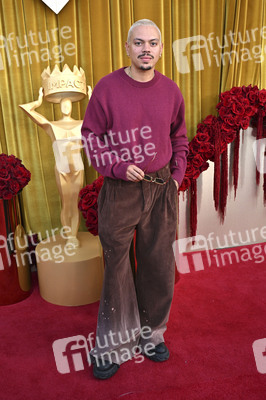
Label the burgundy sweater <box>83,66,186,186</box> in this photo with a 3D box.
[{"bbox_3d":[0.006,-0.356,1.950,0.520,0.570,0.360,-3,20,-5],"label":"burgundy sweater"}]

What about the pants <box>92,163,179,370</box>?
[{"bbox_3d":[-0.002,0.348,2.238,0.450,1.140,0.370,-3,20,-7],"label":"pants"}]

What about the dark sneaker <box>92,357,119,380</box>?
[{"bbox_3d":[-0.124,0.877,2.376,0.130,0.115,0.300,4,20,13],"label":"dark sneaker"}]

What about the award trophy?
[{"bbox_3d":[-0.432,-0.098,2.871,0.590,1.620,0.510,-6,20,-12],"label":"award trophy"}]

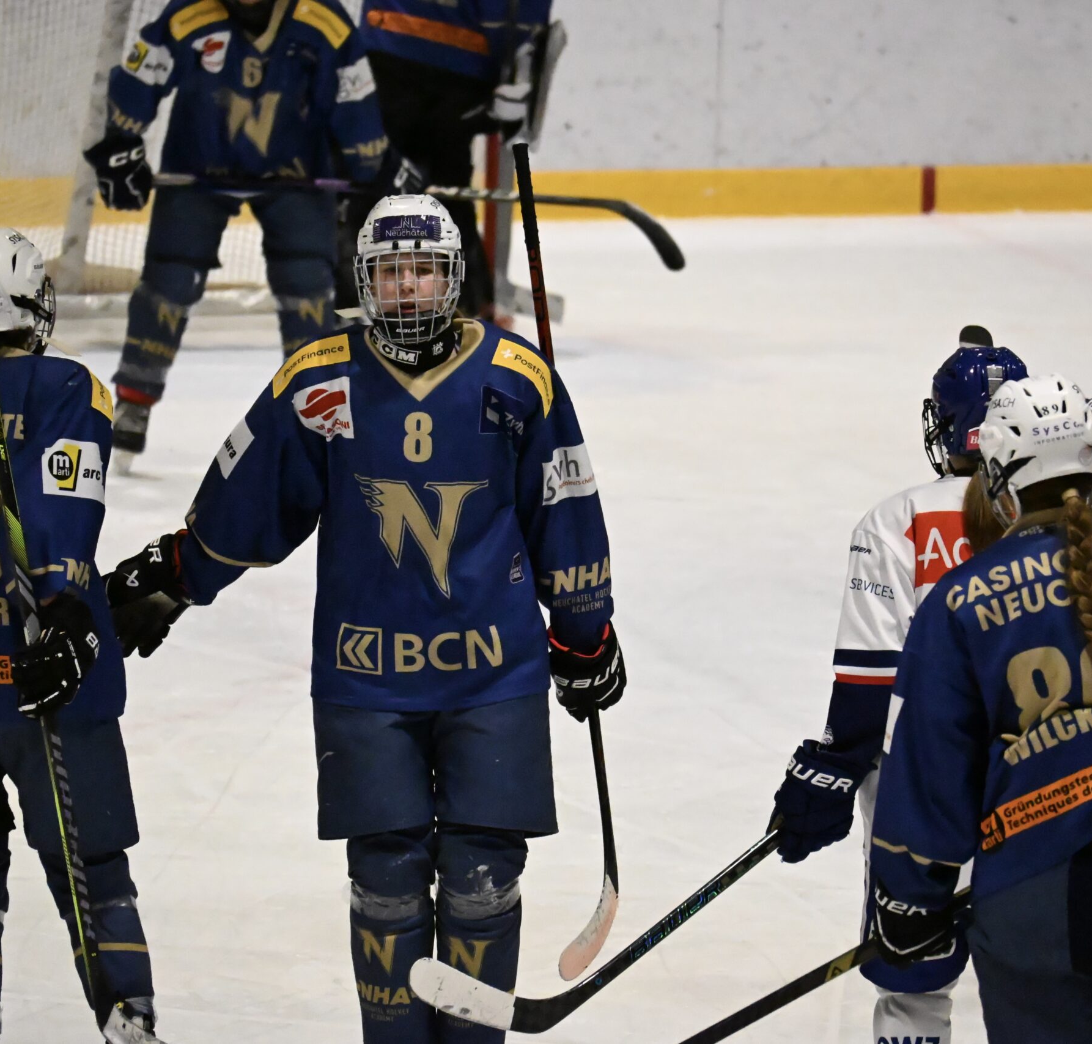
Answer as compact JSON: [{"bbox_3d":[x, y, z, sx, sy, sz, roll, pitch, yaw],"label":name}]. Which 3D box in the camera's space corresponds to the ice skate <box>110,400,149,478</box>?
[{"bbox_3d":[-1.178,-0.255,38.850,0.105,0.245,0.290,8,5,4],"label":"ice skate"}]

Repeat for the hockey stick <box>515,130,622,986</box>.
[{"bbox_3d":[-0.002,0.075,26.157,0.075,1.726,0.260,-12,-15,18],"label":"hockey stick"}]

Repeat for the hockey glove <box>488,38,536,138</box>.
[{"bbox_3d":[-0.106,-1.364,43.000,0.165,0.320,0.170,1,6,-17],"label":"hockey glove"}]

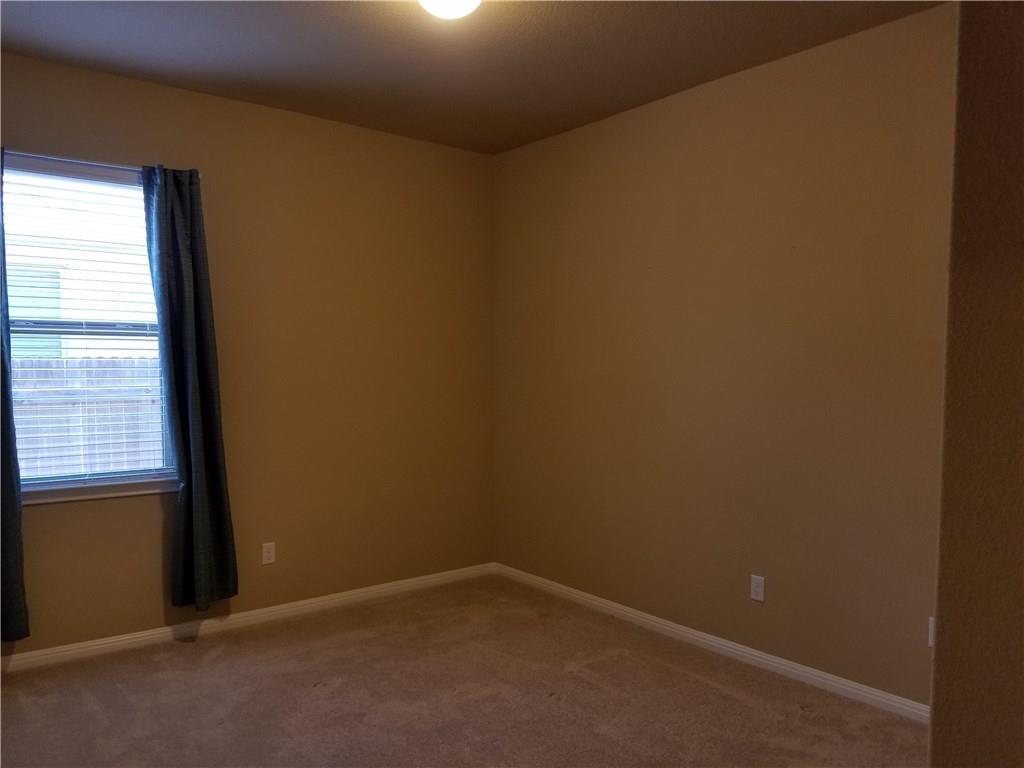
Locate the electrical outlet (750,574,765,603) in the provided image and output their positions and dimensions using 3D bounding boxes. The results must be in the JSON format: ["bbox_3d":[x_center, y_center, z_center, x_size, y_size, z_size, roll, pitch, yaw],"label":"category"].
[{"bbox_3d":[1.127,0.939,3.531,0.008,0.114,0.070,-1,2,-39],"label":"electrical outlet"}]

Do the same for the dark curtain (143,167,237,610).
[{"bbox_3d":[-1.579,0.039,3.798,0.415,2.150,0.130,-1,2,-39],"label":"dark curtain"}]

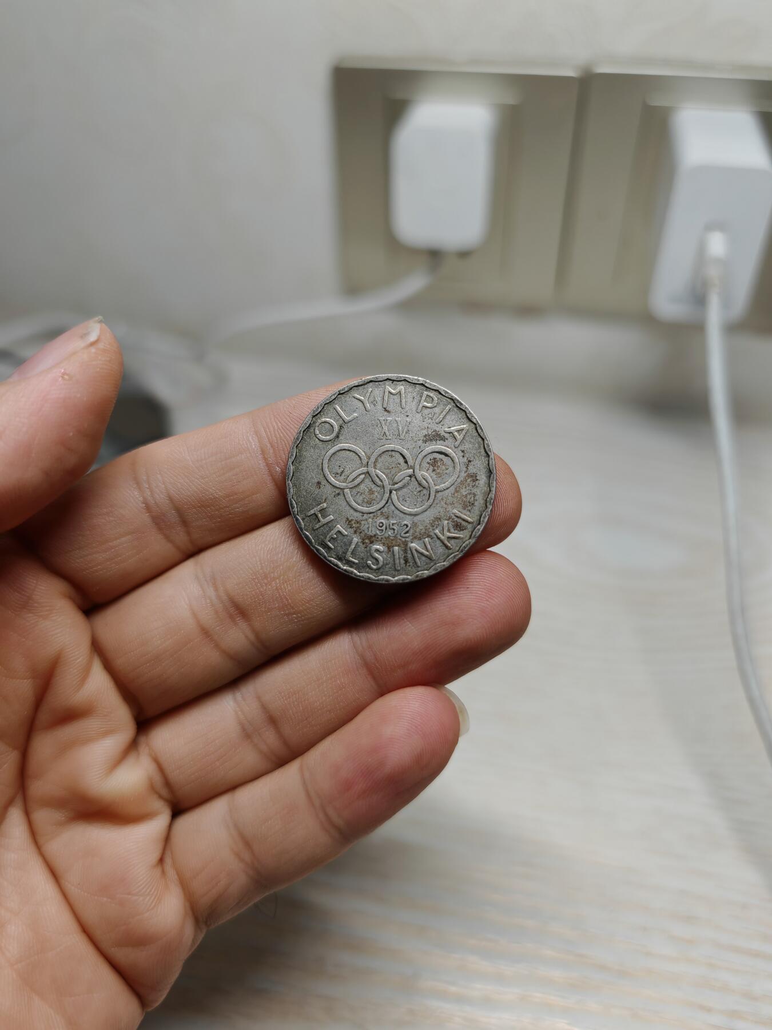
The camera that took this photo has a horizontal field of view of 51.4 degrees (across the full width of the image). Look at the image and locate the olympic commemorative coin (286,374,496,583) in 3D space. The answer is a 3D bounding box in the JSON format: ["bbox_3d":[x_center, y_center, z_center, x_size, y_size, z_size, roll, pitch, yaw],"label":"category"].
[{"bbox_3d":[0.001,-0.005,0.123,0.032,0.032,0.002,1,3,0],"label":"olympic commemorative coin"}]

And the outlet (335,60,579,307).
[{"bbox_3d":[0.025,-0.123,0.309,0.086,0.086,0.010,6,39,8],"label":"outlet"}]

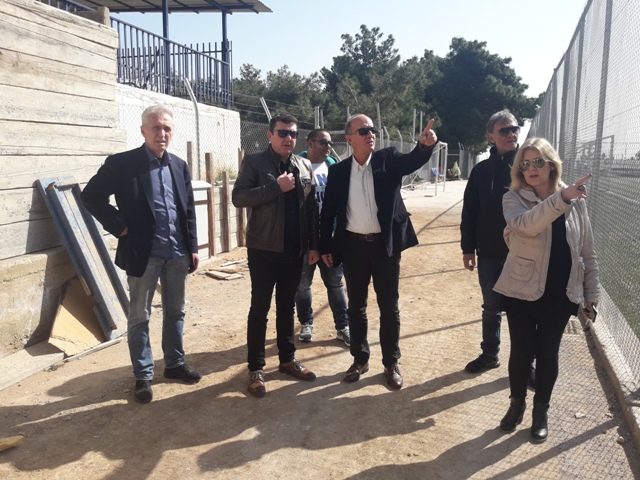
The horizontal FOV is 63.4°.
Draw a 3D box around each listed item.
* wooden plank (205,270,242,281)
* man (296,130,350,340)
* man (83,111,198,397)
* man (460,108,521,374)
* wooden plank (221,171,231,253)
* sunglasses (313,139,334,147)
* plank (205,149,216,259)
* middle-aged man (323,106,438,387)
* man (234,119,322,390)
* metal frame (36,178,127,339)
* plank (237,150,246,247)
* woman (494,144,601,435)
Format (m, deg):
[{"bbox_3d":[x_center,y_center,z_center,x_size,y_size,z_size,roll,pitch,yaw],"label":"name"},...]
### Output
[{"bbox_3d":[-1.230,0.428,6.584,0.230,0.050,0.500,-7,11,-35],"label":"wooden plank"},{"bbox_3d":[0.020,-0.024,4.170,0.520,1.711,0.400,-2,10,-14],"label":"man"},{"bbox_3d":[-1.100,0.086,3.239,0.650,1.792,0.420,-7,12,-37],"label":"man"},{"bbox_3d":[1.230,0.057,3.423,0.570,1.791,0.380,2,9,12],"label":"man"},{"bbox_3d":[-1.481,-0.439,8.146,0.085,1.248,0.090,3,10,18],"label":"wooden plank"},{"bbox_3d":[0.031,-0.748,3.991,0.145,0.045,0.140,-7,12,-37],"label":"sunglasses"},{"bbox_3d":[-1.622,-0.506,7.678,0.085,1.532,0.090,3,10,18],"label":"plank"},{"bbox_3d":[0.380,0.082,3.378,0.760,1.756,0.450,-1,9,-5],"label":"middle-aged man"},{"bbox_3d":[-0.277,0.094,3.317,0.560,1.751,0.420,-4,10,-22],"label":"man"},{"bbox_3d":[-1.877,0.115,4.310,0.090,1.374,0.380,-22,2,18],"label":"metal frame"},{"bbox_3d":[-1.303,-0.694,8.568,0.085,1.615,0.090,3,10,18],"label":"plank"},{"bbox_3d":[1.169,0.269,2.739,0.530,1.593,0.430,1,9,5],"label":"woman"}]

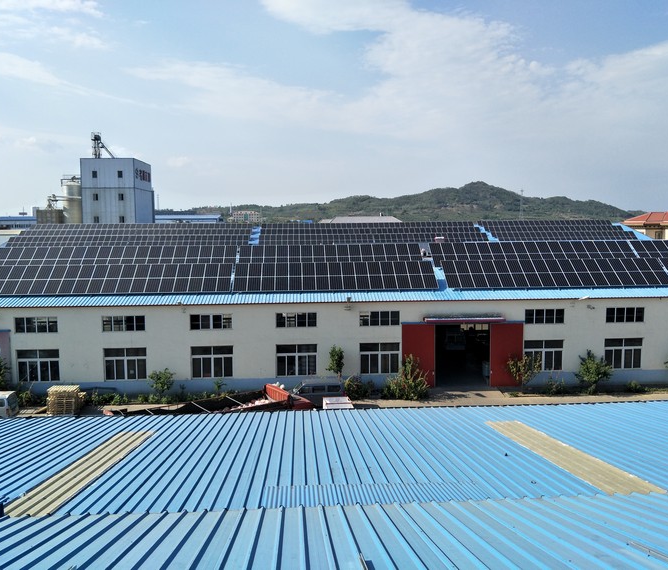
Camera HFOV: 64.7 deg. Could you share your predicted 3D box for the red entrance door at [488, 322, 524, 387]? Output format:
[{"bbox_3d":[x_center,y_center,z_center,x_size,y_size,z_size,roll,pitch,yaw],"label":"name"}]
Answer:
[{"bbox_3d":[12.509,5.088,38.304,2.500,4.678,0.120,-1,5,-3],"label":"red entrance door"}]

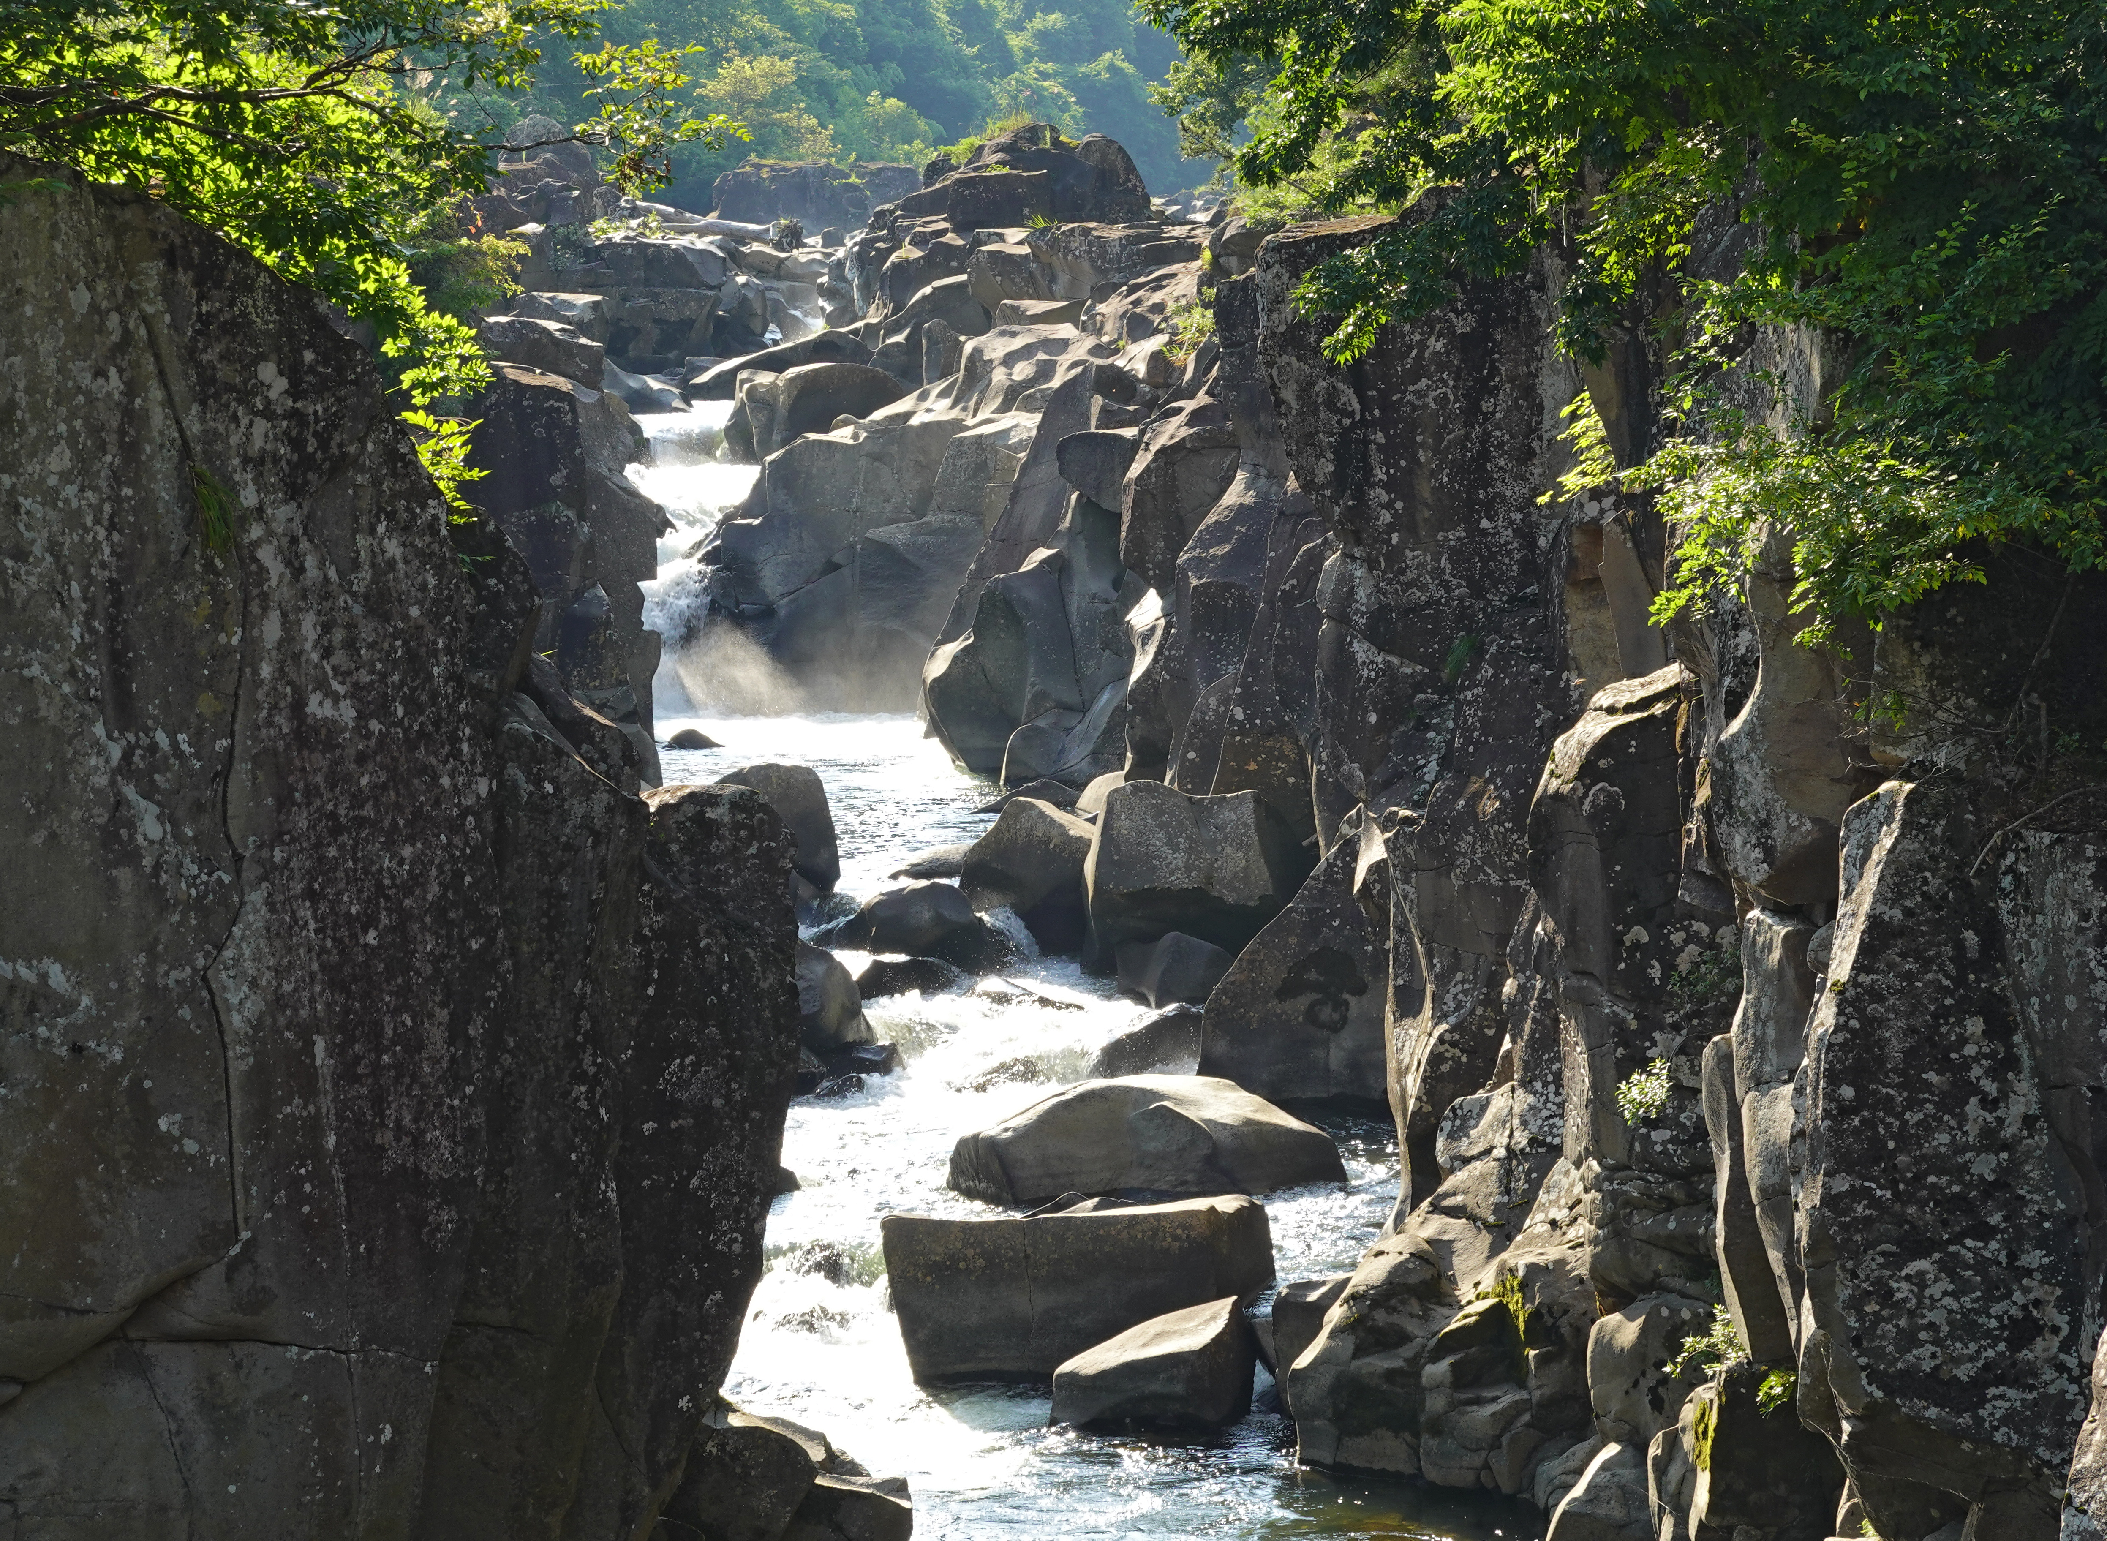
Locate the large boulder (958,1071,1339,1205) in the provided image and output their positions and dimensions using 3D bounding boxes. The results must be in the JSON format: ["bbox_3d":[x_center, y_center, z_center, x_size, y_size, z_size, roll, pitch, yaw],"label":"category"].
[{"bbox_3d":[0.707,2.829,56.124,2.950,0.900,1.800,0,7,0],"label":"large boulder"}]

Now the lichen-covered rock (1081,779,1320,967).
[{"bbox_3d":[1.279,0.922,64.981,2.000,1.500,1.600,0,7,0],"label":"lichen-covered rock"}]

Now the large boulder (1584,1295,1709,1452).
[{"bbox_3d":[3.736,3.800,46.496,0.820,0.930,0.750,0,7,0],"label":"large boulder"}]

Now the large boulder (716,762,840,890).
[{"bbox_3d":[-2.653,0.519,68.447,1.500,1.150,1.350,0,7,0],"label":"large boulder"}]

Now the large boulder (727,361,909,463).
[{"bbox_3d":[-2.719,-4.159,85.856,2.100,1.100,1.600,0,7,0],"label":"large boulder"}]

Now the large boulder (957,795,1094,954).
[{"bbox_3d":[-0.185,0.934,65.793,1.350,1.300,1.300,0,7,0],"label":"large boulder"}]

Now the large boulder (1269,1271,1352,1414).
[{"bbox_3d":[1.767,3.837,49.319,0.720,0.880,0.750,0,7,0],"label":"large boulder"}]

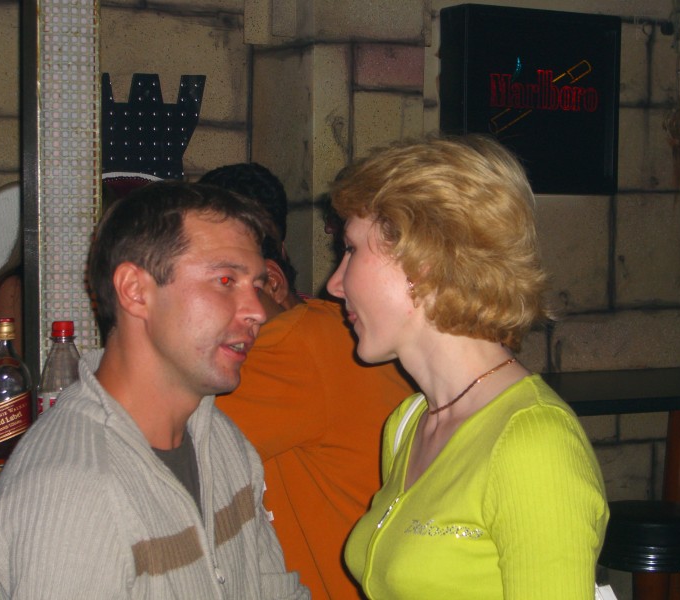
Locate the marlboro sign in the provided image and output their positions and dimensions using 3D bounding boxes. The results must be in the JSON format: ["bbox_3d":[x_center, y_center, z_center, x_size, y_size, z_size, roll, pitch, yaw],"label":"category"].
[{"bbox_3d":[0.627,-0.642,5.150,0.603,0.590,0.151,-1,3,-28],"label":"marlboro sign"}]

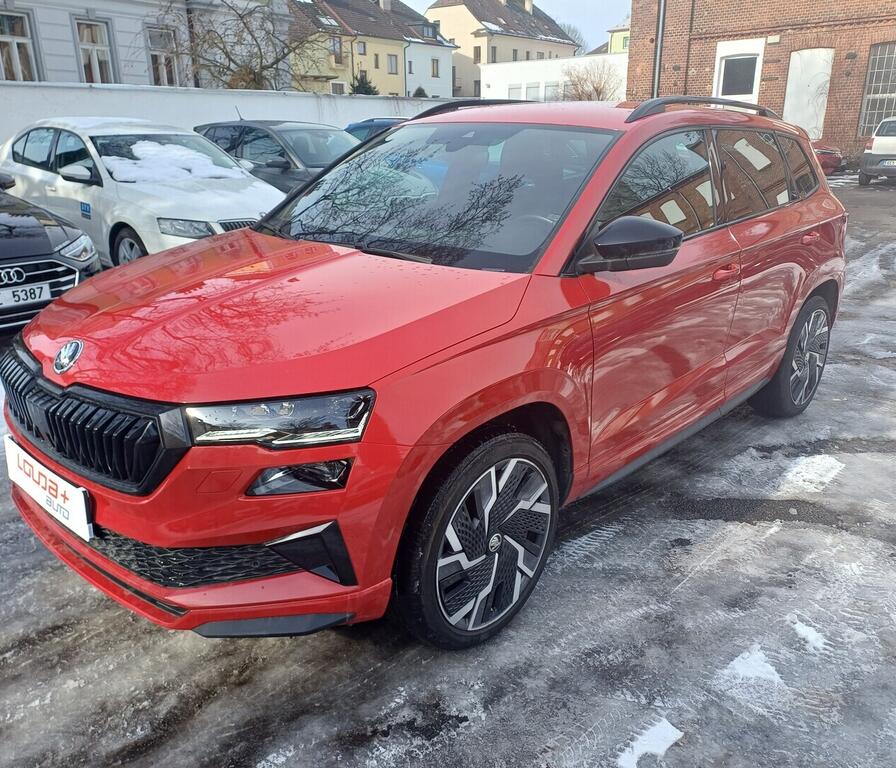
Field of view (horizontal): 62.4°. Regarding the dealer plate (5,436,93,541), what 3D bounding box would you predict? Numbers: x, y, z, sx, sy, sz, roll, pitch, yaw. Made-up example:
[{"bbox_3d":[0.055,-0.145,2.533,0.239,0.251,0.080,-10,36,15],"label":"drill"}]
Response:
[{"bbox_3d":[-1.123,0.275,2.067,0.540,0.140,0.030,17,25,41],"label":"dealer plate"}]

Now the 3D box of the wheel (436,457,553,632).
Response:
[{"bbox_3d":[0.086,0.450,2.208,0.180,0.515,0.515,17,25,41],"label":"wheel"}]

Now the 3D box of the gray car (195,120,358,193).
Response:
[{"bbox_3d":[-1.909,-2.707,9.905,4.300,1.480,1.785,17,26,41],"label":"gray car"}]

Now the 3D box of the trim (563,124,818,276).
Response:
[{"bbox_3d":[1.133,-0.825,3.077,0.200,0.460,2.430,17,25,41],"label":"trim"}]

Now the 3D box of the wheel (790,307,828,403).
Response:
[{"bbox_3d":[1.890,-0.158,4.035,0.180,0.515,0.515,17,25,41],"label":"wheel"}]

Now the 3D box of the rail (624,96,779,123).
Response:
[{"bbox_3d":[1.164,-1.176,3.192,0.060,0.110,1.500,17,25,41],"label":"rail"}]

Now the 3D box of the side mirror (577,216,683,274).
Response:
[{"bbox_3d":[0.573,-0.440,2.318,0.250,0.170,0.200,17,25,41],"label":"side mirror"}]

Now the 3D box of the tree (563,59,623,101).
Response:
[{"bbox_3d":[5.481,-10.456,28.363,2.200,3.600,2.100,-1,19,0],"label":"tree"}]

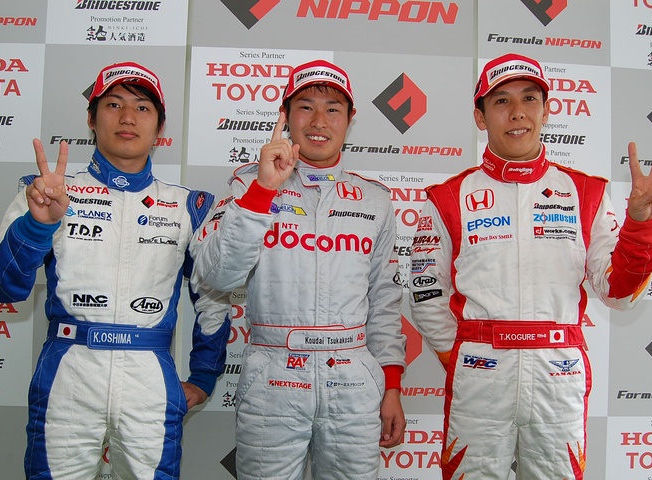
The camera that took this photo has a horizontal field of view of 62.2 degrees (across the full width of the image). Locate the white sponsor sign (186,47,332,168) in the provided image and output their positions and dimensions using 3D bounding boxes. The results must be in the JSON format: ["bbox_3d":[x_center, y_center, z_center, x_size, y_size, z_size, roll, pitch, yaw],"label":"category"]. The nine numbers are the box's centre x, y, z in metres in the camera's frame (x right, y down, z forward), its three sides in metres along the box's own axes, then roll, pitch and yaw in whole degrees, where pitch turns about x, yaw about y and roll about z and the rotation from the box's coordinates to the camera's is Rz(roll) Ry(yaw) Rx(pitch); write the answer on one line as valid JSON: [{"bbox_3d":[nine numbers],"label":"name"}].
[{"bbox_3d":[-0.206,-0.417,1.706,0.453,0.385,0.020,2,-2,-2],"label":"white sponsor sign"}]

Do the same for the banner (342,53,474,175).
[{"bbox_3d":[0.251,-0.406,1.721,0.444,0.385,0.020,2,-2,-2],"label":"banner"}]

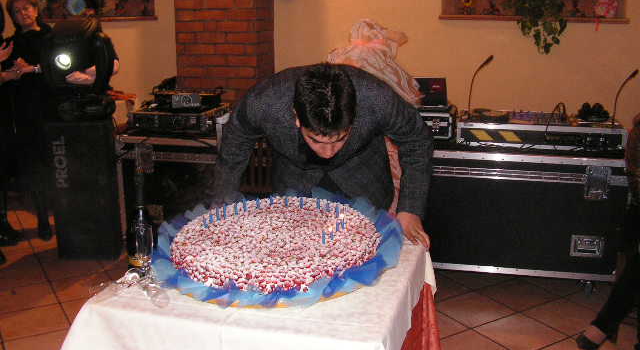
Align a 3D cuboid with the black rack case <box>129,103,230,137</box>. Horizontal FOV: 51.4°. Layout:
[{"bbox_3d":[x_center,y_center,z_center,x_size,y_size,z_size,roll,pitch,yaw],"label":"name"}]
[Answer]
[{"bbox_3d":[-0.891,-0.363,4.282,0.490,0.135,0.480,3,14,13],"label":"black rack case"}]

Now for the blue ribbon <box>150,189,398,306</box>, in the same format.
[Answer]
[{"bbox_3d":[-0.133,0.202,2.071,0.770,0.115,0.770,0,13,0],"label":"blue ribbon"}]

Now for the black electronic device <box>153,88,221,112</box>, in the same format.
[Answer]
[{"bbox_3d":[-0.826,-0.509,4.339,0.440,0.120,0.300,3,14,13],"label":"black electronic device"}]

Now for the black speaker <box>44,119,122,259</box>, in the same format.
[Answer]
[{"bbox_3d":[-1.444,0.071,4.181,0.380,0.850,0.360,-2,14,-9],"label":"black speaker"}]

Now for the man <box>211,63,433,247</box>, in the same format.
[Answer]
[{"bbox_3d":[0.010,0.272,2.398,0.730,1.300,0.800,2,14,8],"label":"man"}]

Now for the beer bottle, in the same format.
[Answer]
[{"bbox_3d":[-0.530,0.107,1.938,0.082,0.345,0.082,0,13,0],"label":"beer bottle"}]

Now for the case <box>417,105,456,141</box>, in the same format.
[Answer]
[{"bbox_3d":[0.695,-0.320,4.014,0.230,0.155,0.290,3,14,13],"label":"case"}]

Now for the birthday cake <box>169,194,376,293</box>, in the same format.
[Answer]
[{"bbox_3d":[-0.136,0.201,2.068,0.640,0.100,0.640,0,13,0],"label":"birthday cake"}]

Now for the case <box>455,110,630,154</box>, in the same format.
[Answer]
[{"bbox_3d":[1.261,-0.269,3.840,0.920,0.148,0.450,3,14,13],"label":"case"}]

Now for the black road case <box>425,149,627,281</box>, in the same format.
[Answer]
[{"bbox_3d":[1.063,0.180,3.816,1.160,0.750,0.630,3,14,13],"label":"black road case"}]

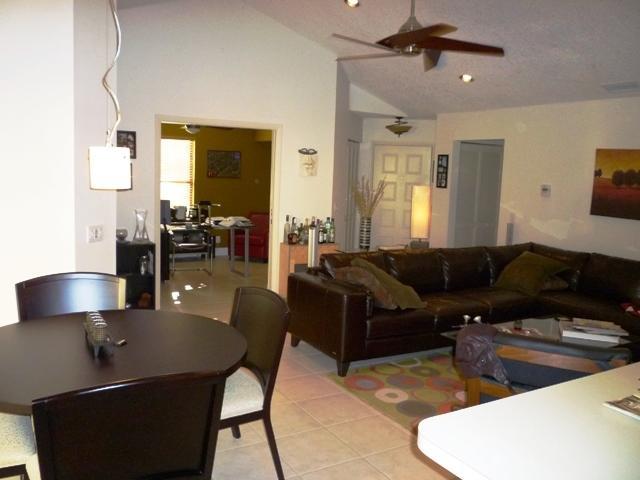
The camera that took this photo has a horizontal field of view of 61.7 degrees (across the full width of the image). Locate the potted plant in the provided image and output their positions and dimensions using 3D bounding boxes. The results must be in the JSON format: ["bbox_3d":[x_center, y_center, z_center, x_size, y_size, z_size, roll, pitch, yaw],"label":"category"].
[{"bbox_3d":[0.517,-0.277,5.599,0.340,0.770,0.280,-1,7,-31],"label":"potted plant"}]

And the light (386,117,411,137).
[{"bbox_3d":[1.069,-1.533,7.275,0.370,0.285,0.370,2,6,0],"label":"light"}]

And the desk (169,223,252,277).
[{"bbox_3d":[-1.693,0.181,8.026,1.200,0.740,0.620,-1,7,-31],"label":"desk"}]

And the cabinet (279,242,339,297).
[{"bbox_3d":[-0.149,0.399,6.648,0.690,0.719,0.300,-1,7,-31],"label":"cabinet"}]

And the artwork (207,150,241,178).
[{"bbox_3d":[-1.788,-1.403,10.037,0.661,0.508,0.035,-1,7,-31],"label":"artwork"}]

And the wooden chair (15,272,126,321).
[{"bbox_3d":[-1.092,0.685,2.444,0.500,0.950,0.570,-1,7,-31],"label":"wooden chair"}]

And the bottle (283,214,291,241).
[{"bbox_3d":[-0.391,-0.129,6.455,0.080,0.350,0.080,-1,7,-31],"label":"bottle"}]

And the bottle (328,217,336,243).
[{"bbox_3d":[0.158,-0.124,6.768,0.085,0.320,0.085,-1,7,-31],"label":"bottle"}]

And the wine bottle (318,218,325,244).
[{"bbox_3d":[0.025,-0.106,6.654,0.075,0.297,0.075,2,6,0],"label":"wine bottle"}]

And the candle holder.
[{"bbox_3d":[-1.860,-0.154,5.572,0.165,0.340,0.165,-1,7,-31],"label":"candle holder"}]

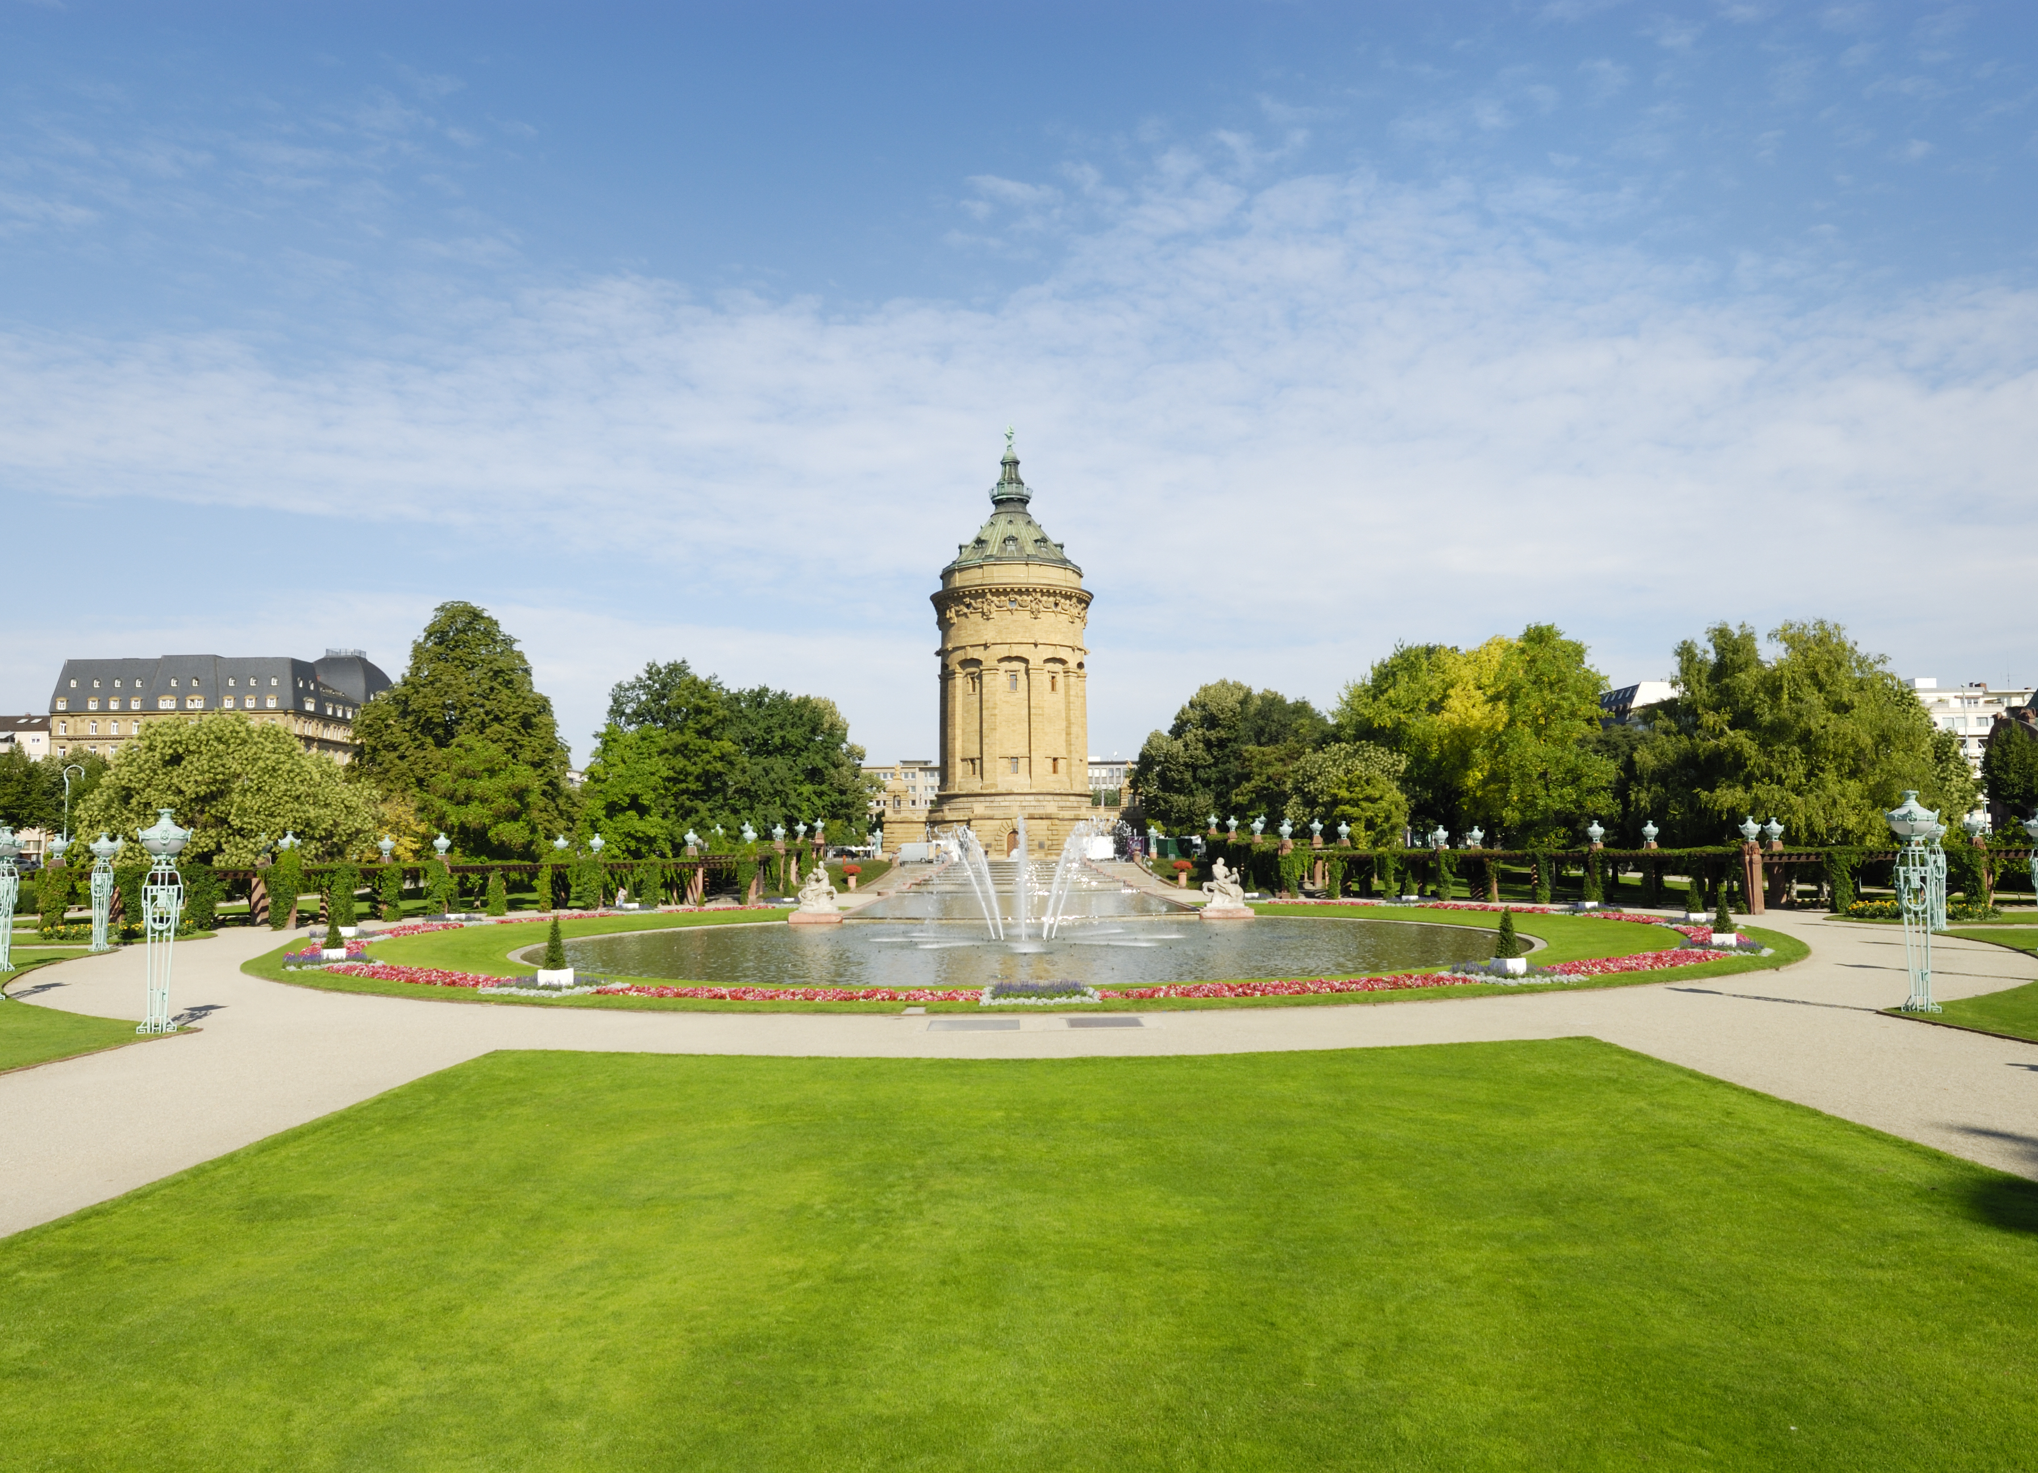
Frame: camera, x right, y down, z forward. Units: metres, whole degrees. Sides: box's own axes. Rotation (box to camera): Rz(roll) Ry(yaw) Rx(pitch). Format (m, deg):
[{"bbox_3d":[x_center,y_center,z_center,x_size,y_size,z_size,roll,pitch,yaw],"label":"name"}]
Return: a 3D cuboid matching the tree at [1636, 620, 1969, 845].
[{"bbox_3d":[53.837,1.122,88.207,20.000,18.500,19.000,-4,-6,31],"label":"tree"}]

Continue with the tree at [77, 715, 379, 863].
[{"bbox_3d":[-55.963,5.226,90.940,18.270,13.450,17.350,-1,-5,0],"label":"tree"}]

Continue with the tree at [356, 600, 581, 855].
[{"bbox_3d":[-46.365,0.861,107.379,17.090,24.450,16.230,-1,-5,0],"label":"tree"}]

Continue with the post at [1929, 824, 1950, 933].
[{"bbox_3d":[39.062,5.815,54.821,1.080,4.820,1.080,-1,-5,0],"label":"post"}]

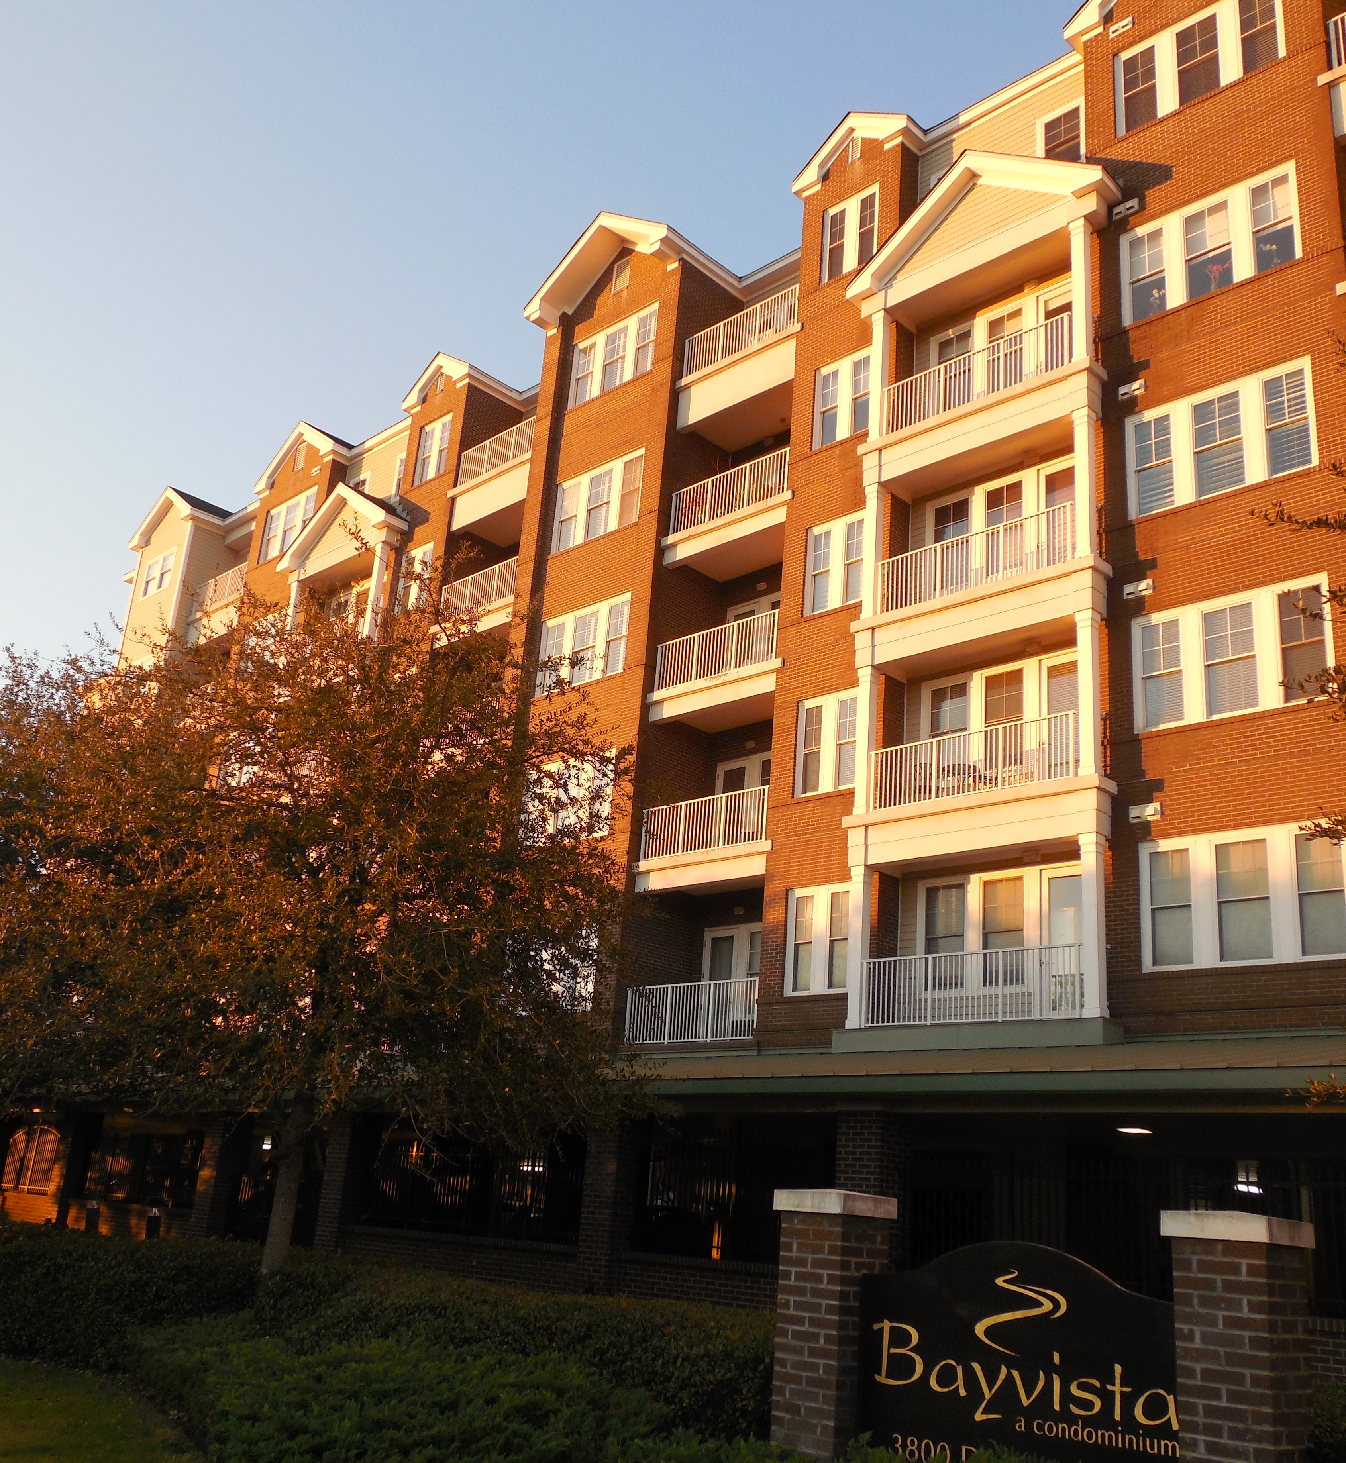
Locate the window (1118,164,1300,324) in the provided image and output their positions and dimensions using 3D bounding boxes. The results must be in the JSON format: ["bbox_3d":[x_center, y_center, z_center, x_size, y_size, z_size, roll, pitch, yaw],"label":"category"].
[{"bbox_3d":[8.335,-7.551,21.975,2.786,1.787,0.120,-13,-26,41],"label":"window"}]

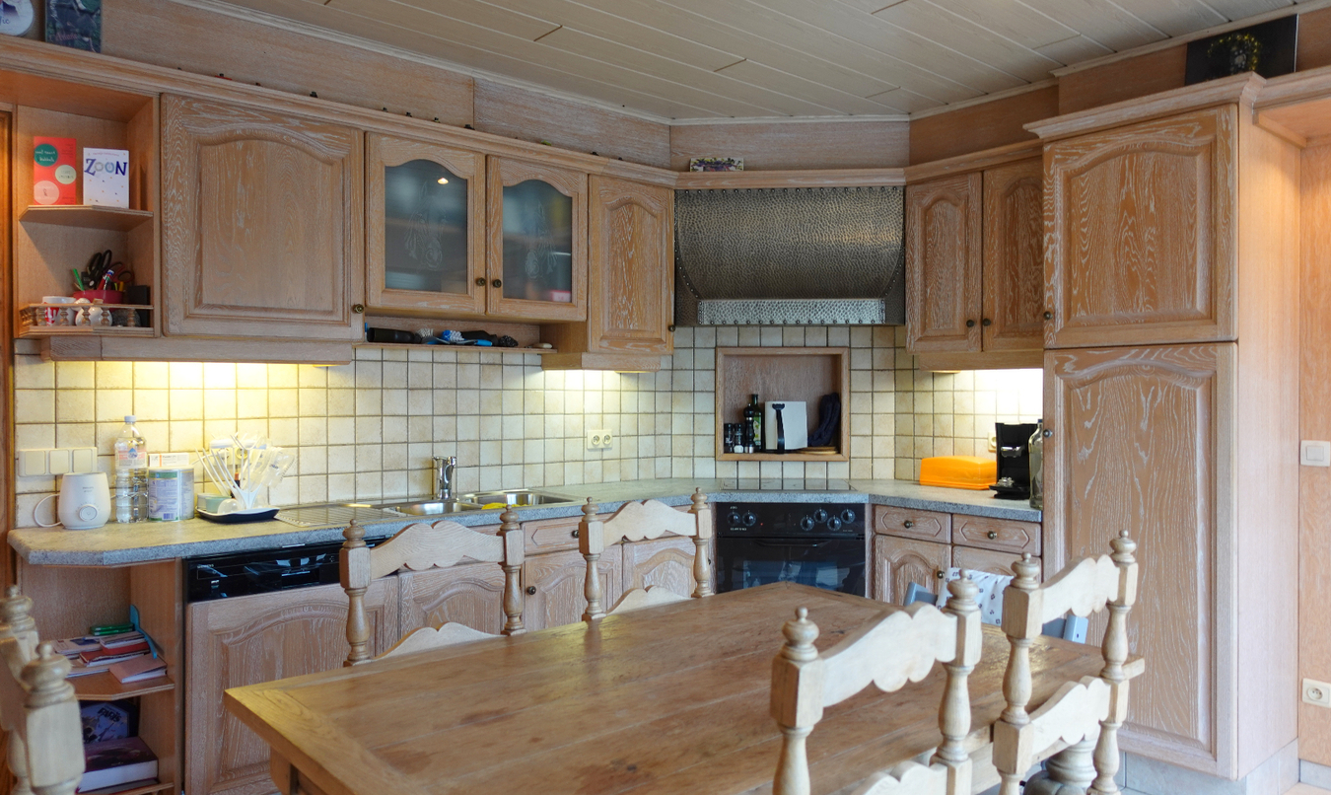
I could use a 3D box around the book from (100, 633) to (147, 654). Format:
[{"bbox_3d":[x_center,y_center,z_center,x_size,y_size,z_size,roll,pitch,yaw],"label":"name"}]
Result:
[{"bbox_3d":[-1.640,0.737,2.685,0.112,0.037,0.176,0,0,-40],"label":"book"}]

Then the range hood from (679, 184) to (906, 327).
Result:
[{"bbox_3d":[0.550,-0.613,4.040,0.992,0.590,0.452,0,0,5],"label":"range hood"}]

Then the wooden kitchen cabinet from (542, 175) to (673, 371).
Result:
[{"bbox_3d":[-0.244,-0.501,3.744,0.429,0.762,0.352,0,0,-38],"label":"wooden kitchen cabinet"}]

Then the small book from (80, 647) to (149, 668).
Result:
[{"bbox_3d":[-1.657,0.765,2.670,0.159,0.021,0.197,0,0,-40],"label":"small book"}]

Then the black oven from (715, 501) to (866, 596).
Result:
[{"bbox_3d":[0.496,0.712,3.773,0.601,0.597,0.561,0,0,0],"label":"black oven"}]

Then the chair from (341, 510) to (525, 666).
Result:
[{"bbox_3d":[-0.350,0.738,1.669,0.420,1.007,0.460,0,0,-40],"label":"chair"}]

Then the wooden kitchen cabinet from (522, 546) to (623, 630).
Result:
[{"bbox_3d":[-0.517,0.866,3.506,0.438,0.590,0.567,0,0,-40],"label":"wooden kitchen cabinet"}]

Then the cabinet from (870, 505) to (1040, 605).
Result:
[{"bbox_3d":[1.250,0.769,3.425,0.561,0.689,0.669,0,0,-41],"label":"cabinet"}]

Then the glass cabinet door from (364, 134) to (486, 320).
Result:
[{"bbox_3d":[-0.846,-0.603,3.160,0.450,0.594,0.029,0,0,-40],"label":"glass cabinet door"}]

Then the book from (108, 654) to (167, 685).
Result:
[{"bbox_3d":[-1.509,0.776,2.542,0.117,0.024,0.171,0,0,-40],"label":"book"}]

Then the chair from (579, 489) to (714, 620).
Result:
[{"bbox_3d":[0.094,0.744,2.120,0.449,1.020,0.490,0,0,-38],"label":"chair"}]

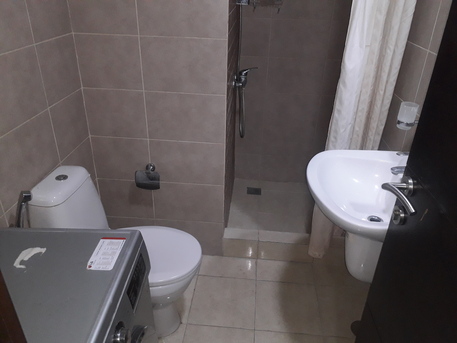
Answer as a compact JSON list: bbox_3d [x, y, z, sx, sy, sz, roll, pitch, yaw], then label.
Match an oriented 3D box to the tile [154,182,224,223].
[{"bbox_3d":[-0.225,0.178,2.018,0.399,0.253,0.012,4,28,4],"label":"tile"}]

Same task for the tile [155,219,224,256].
[{"bbox_3d":[-0.234,0.395,2.141,0.400,0.248,0.010,4,29,4],"label":"tile"}]

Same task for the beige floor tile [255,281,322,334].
[{"bbox_3d":[0.309,0.708,1.861,0.332,0.012,0.323,4,28,4],"label":"beige floor tile"}]

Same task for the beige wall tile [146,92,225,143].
[{"bbox_3d":[-0.212,-0.266,1.778,0.399,0.253,0.012,4,28,4],"label":"beige wall tile"}]

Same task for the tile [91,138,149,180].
[{"bbox_3d":[-0.574,-0.068,1.924,0.307,0.253,0.010,4,29,4],"label":"tile"}]

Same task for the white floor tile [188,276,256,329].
[{"bbox_3d":[-0.021,0.685,1.887,0.329,0.010,0.328,4,29,4],"label":"white floor tile"}]

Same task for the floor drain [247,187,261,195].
[{"bbox_3d":[0.200,0.157,2.795,0.105,0.010,0.105,4,29,4],"label":"floor drain"}]

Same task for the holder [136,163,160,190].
[{"bbox_3d":[-0.431,0.025,1.915,0.132,0.138,0.070,4,29,4],"label":"holder"}]

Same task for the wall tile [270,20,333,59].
[{"bbox_3d":[0.489,-0.904,2.450,0.405,0.253,0.012,4,28,4],"label":"wall tile"}]

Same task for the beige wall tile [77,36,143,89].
[{"bbox_3d":[-0.558,-0.510,1.681,0.308,0.253,0.012,4,28,4],"label":"beige wall tile"}]

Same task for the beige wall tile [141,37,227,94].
[{"bbox_3d":[-0.205,-0.488,1.658,0.399,0.253,0.012,4,28,4],"label":"beige wall tile"}]

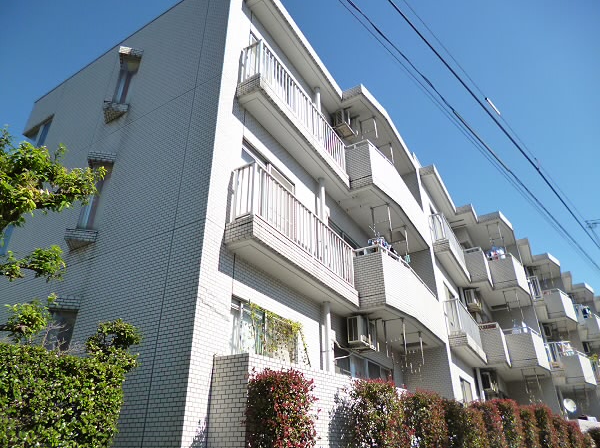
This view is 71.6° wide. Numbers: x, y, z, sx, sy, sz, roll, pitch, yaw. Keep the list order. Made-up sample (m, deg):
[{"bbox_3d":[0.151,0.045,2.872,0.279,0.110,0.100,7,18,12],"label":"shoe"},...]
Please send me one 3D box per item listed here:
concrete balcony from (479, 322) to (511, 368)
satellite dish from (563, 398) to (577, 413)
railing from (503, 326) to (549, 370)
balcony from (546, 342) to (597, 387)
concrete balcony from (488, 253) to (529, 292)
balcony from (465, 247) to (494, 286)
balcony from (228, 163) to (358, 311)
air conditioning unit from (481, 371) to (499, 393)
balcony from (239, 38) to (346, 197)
[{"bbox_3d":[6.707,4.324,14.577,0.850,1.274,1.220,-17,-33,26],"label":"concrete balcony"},{"bbox_3d":[10.067,6.769,15.522,0.480,0.500,0.220,3,-41,-7],"label":"satellite dish"},{"bbox_3d":[8.163,4.606,15.039,1.260,1.240,1.590,-16,-33,27],"label":"railing"},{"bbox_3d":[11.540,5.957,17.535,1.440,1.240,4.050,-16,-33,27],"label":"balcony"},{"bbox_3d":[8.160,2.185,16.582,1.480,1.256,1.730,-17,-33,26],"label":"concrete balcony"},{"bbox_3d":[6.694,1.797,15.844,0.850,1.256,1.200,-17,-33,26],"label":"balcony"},{"bbox_3d":[0.066,0.460,7.439,0.487,1.274,3.620,-17,-33,26],"label":"balcony"},{"bbox_3d":[6.542,5.468,14.439,0.320,0.550,0.750,-16,-33,27],"label":"air conditioning unit"},{"bbox_3d":[0.048,-2.020,8.721,0.490,1.250,3.590,-16,-33,27],"label":"balcony"}]

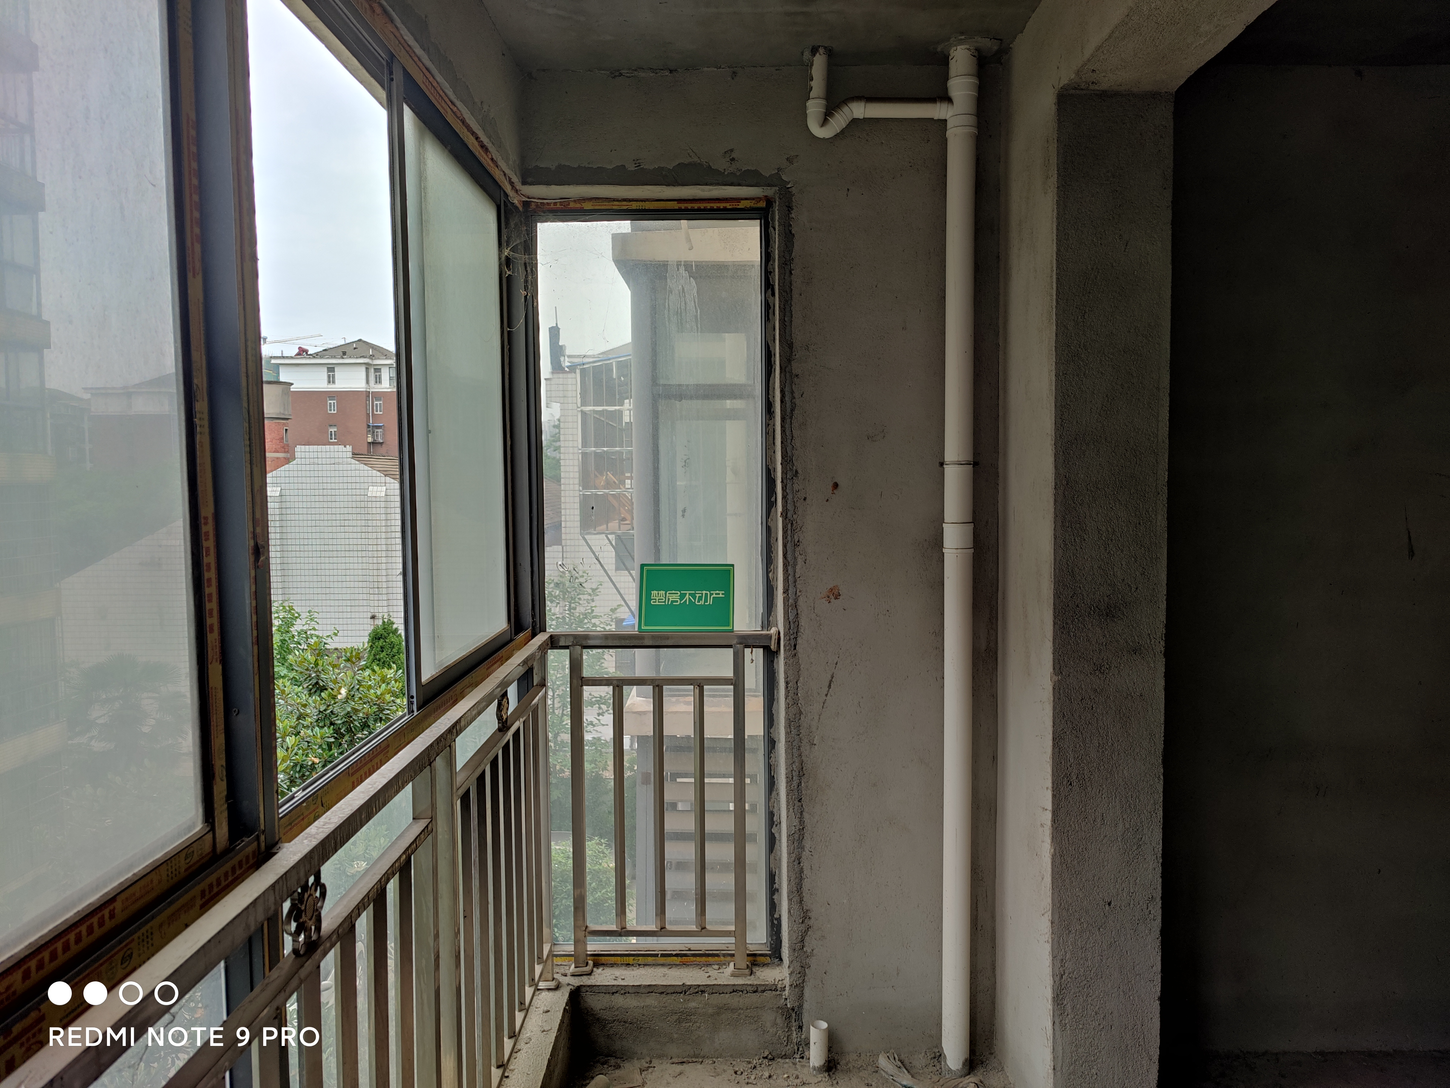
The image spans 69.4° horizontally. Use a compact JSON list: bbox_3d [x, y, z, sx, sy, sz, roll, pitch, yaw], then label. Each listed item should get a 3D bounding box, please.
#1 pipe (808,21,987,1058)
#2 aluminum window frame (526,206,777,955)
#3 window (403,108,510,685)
[{"bbox_3d":[0.451,0.101,2.823,0.452,2.779,0.111,0,4,1],"label":"pipe"},{"bbox_3d":[-0.207,0.136,3.095,0.653,2.166,0.050,0,4,1],"label":"aluminum window frame"},{"bbox_3d":[-0.608,-0.310,2.454,0.050,1.141,0.804,0,4,1],"label":"window"}]

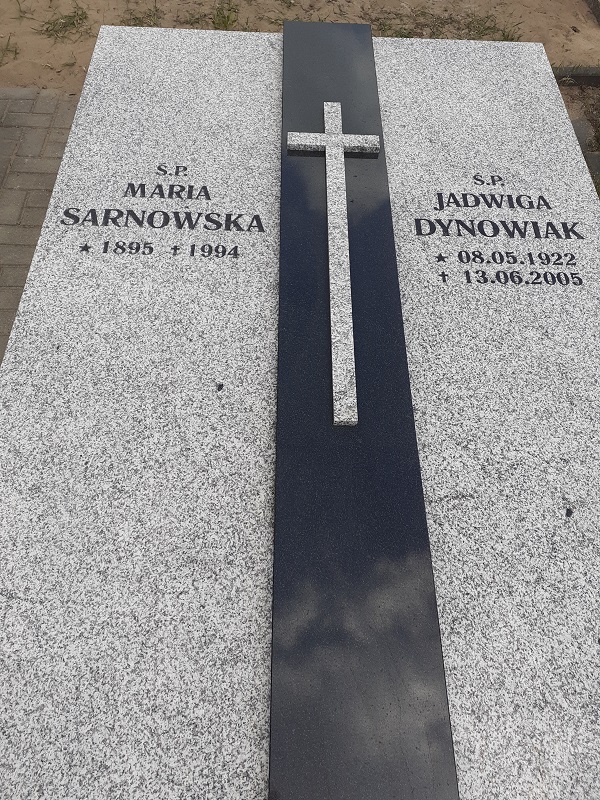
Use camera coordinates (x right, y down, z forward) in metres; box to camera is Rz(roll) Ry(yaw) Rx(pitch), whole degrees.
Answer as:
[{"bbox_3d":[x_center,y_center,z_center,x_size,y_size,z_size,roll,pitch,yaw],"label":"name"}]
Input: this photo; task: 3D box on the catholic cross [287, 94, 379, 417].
[{"bbox_3d":[0.096,-0.413,1.577,0.259,0.019,1.079,1,59,-2],"label":"catholic cross"}]

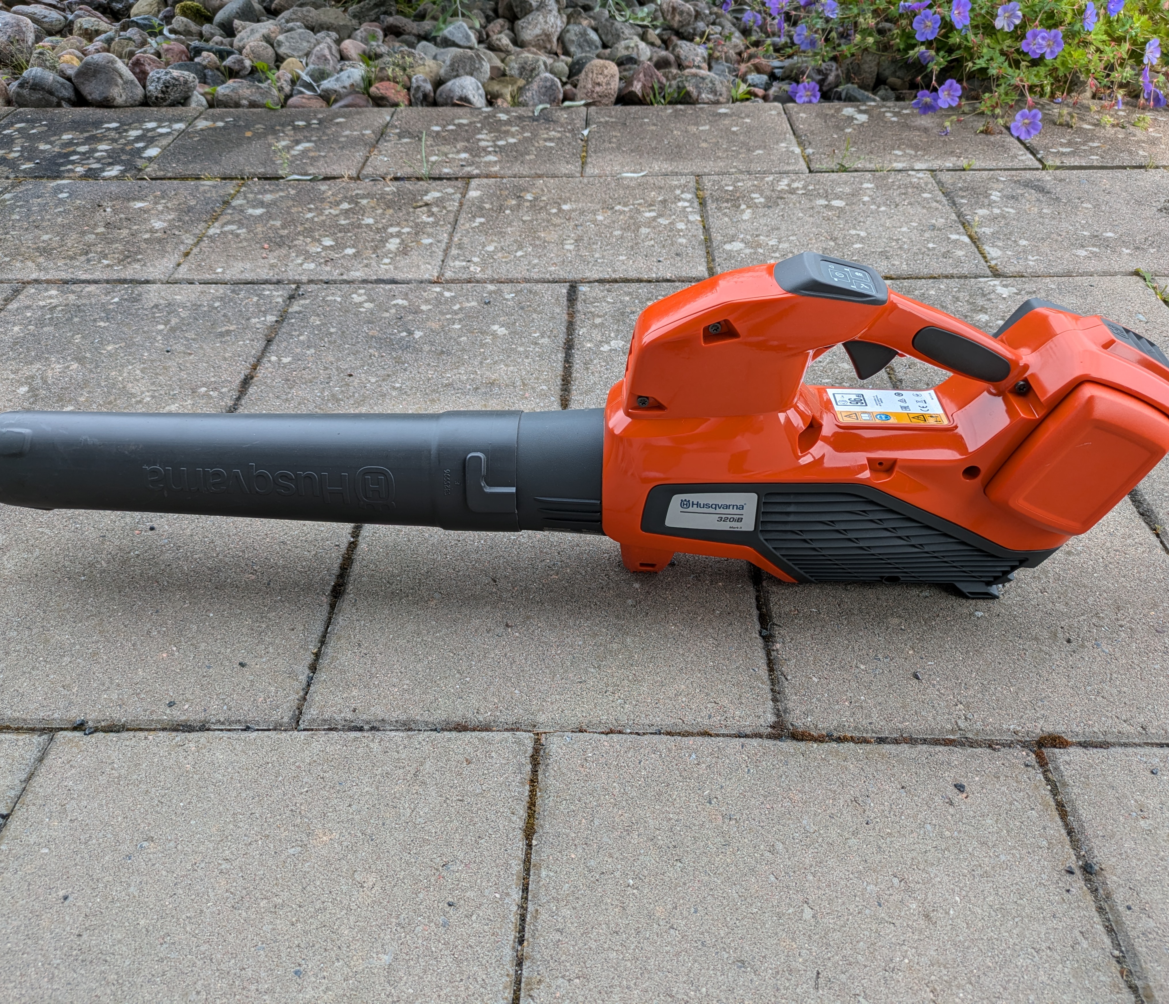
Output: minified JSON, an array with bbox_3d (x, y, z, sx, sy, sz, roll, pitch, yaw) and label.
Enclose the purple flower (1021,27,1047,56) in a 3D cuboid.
[{"bbox_3d":[0.764,-0.782,1.643,0.045,0.046,0.022,15,31,18],"label":"purple flower"}]

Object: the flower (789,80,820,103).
[{"bbox_3d":[0.383,-0.716,1.684,0.050,0.040,0.025,7,31,10],"label":"flower"}]

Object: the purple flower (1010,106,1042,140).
[{"bbox_3d":[0.685,-0.589,1.502,0.050,0.048,0.022,15,28,19],"label":"purple flower"}]

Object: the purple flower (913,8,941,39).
[{"bbox_3d":[0.573,-0.800,1.615,0.048,0.050,0.022,17,29,20],"label":"purple flower"}]

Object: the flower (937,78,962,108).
[{"bbox_3d":[0.601,-0.675,1.591,0.048,0.048,0.024,-8,29,-7],"label":"flower"}]

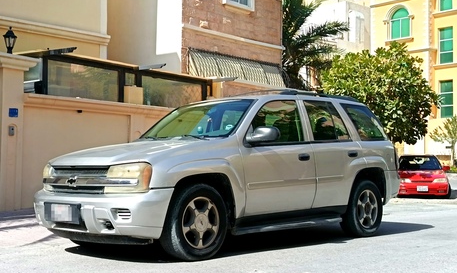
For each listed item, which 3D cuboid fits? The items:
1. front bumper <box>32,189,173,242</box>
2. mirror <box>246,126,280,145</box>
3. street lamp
[{"bbox_3d":[-1.336,0.732,6.054,1.860,0.500,0.570,-3,-4,44],"label":"front bumper"},{"bbox_3d":[0.337,-0.017,6.348,0.290,0.195,0.200,-3,-4,44],"label":"mirror"},{"bbox_3d":[-3.762,-1.633,10.900,0.230,0.480,0.230,-3,-4,44],"label":"street lamp"}]

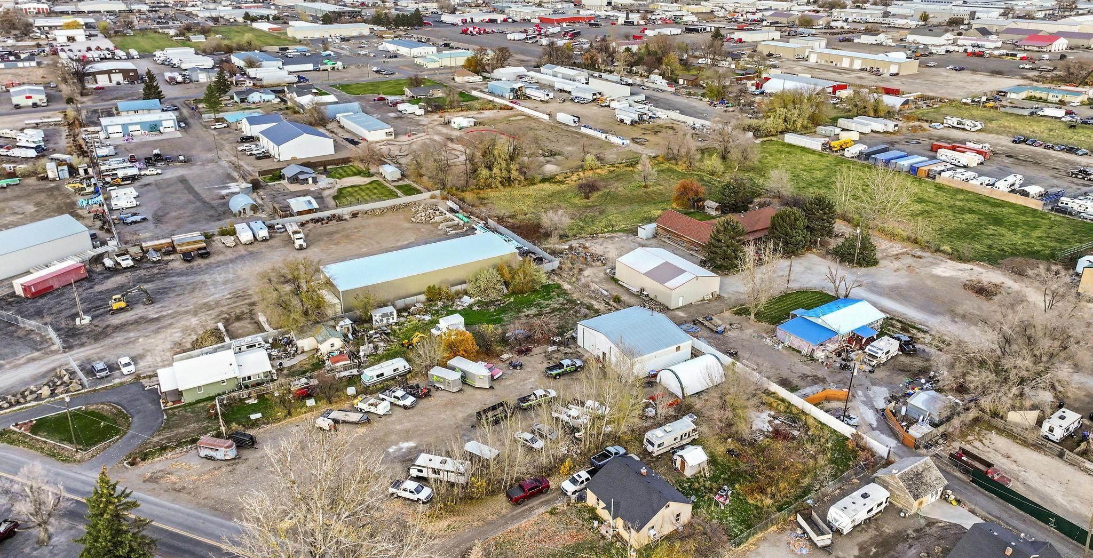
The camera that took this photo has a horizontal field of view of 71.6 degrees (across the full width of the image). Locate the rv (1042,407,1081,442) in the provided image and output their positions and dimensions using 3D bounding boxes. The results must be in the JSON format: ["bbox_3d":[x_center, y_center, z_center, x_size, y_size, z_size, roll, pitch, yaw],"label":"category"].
[{"bbox_3d":[72.964,20.824,107.178,6.100,2.950,2.420,-16,28,-32],"label":"rv"}]

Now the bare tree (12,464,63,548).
[{"bbox_3d":[-58.550,26.480,87.180,5.900,10.500,5.700,0,24,0],"label":"bare tree"}]

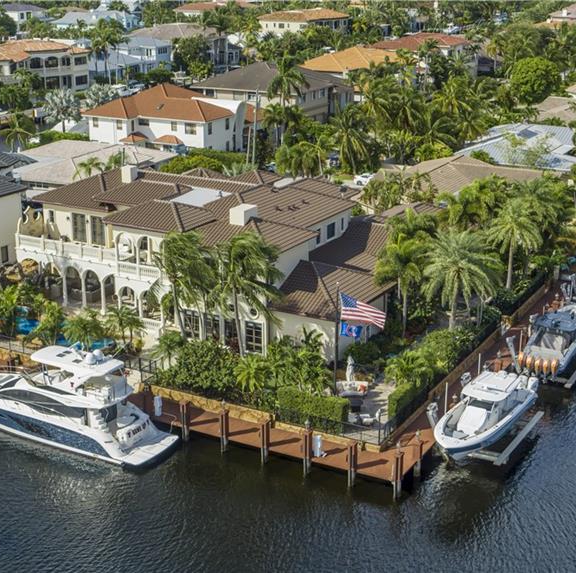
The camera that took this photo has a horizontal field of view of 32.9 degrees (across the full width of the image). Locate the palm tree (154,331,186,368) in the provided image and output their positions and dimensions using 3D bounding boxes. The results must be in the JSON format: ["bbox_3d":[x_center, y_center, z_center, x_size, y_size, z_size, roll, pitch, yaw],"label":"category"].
[{"bbox_3d":[-8.854,4.877,72.790,2.500,3.000,2.500,0,18,0],"label":"palm tree"}]

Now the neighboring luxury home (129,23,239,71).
[{"bbox_3d":[-24.082,-60.760,244.508,23.000,9.300,19.000,12,23,30],"label":"neighboring luxury home"}]

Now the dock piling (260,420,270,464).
[{"bbox_3d":[-1.430,9.840,61.620,0.450,3.100,0.450,11,22,30],"label":"dock piling"}]

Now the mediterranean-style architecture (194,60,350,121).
[{"bbox_3d":[-0.810,-33.800,171.270,24.300,10.200,21.500,10,22,29],"label":"mediterranean-style architecture"}]

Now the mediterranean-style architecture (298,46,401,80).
[{"bbox_3d":[14.120,-43.500,198.830,20.000,10.200,19.000,10,22,29],"label":"mediterranean-style architecture"}]

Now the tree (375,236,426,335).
[{"bbox_3d":[9.383,0.295,78.762,4.200,8.000,4.200,0,18,0],"label":"tree"}]

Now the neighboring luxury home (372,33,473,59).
[{"bbox_3d":[42.015,-73.616,302.640,22.000,9.400,27.000,10,21,28],"label":"neighboring luxury home"}]

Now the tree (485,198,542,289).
[{"bbox_3d":[20.050,-3.690,85.850,5.000,8.000,5.000,11,22,30],"label":"tree"}]

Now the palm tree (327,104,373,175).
[{"bbox_3d":[8.610,-19.750,131.500,6.000,9.500,6.000,-1,19,0],"label":"palm tree"}]

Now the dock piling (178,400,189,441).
[{"bbox_3d":[-6.989,9.023,66.141,0.500,2.750,0.550,10,21,28],"label":"dock piling"}]

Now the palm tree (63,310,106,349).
[{"bbox_3d":[-16.062,3.568,76.152,3.300,3.400,3.300,0,18,0],"label":"palm tree"}]

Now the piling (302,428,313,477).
[{"bbox_3d":[1.202,10.518,61.327,0.500,2.900,0.550,10,21,28],"label":"piling"}]

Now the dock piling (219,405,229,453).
[{"bbox_3d":[-4.260,9.471,64.530,0.500,2.900,0.550,10,21,28],"label":"dock piling"}]

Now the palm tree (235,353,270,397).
[{"bbox_3d":[-2.474,6.444,67.512,2.500,3.300,2.500,0,18,0],"label":"palm tree"}]

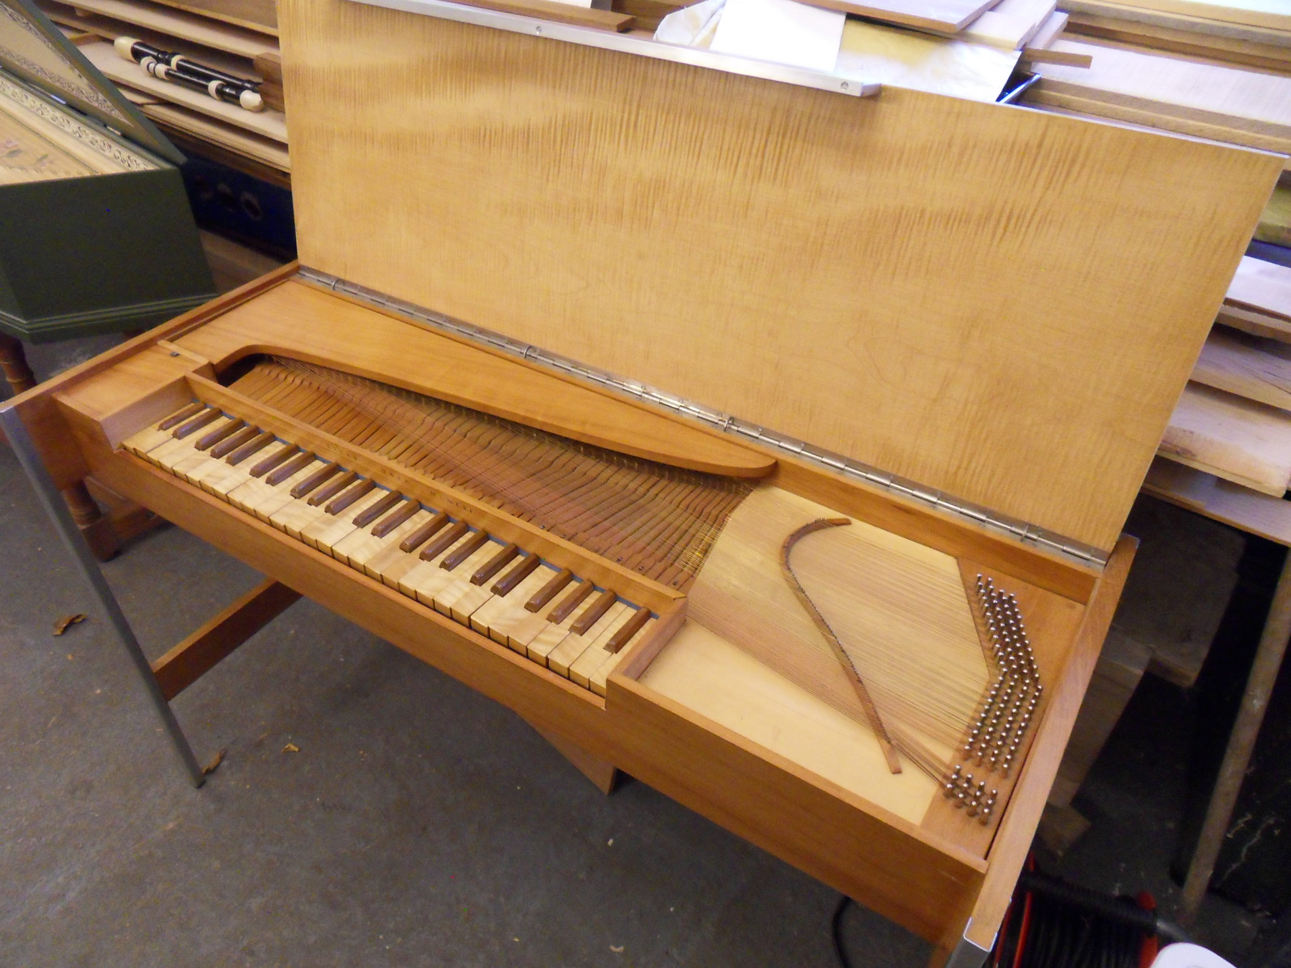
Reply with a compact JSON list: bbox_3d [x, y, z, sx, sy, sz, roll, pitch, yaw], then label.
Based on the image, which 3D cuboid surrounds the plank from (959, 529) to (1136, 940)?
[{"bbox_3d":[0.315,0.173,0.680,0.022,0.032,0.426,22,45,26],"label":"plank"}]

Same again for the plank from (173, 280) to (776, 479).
[{"bbox_3d":[-0.233,-0.098,1.034,0.763,0.015,0.196,22,45,26],"label":"plank"}]

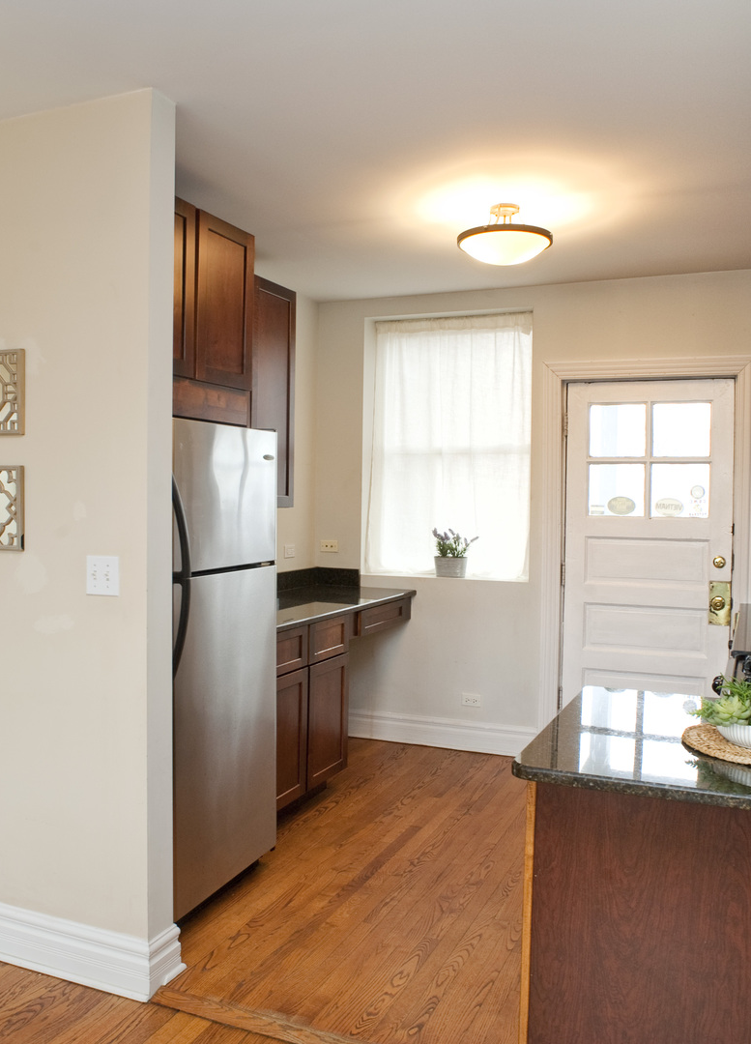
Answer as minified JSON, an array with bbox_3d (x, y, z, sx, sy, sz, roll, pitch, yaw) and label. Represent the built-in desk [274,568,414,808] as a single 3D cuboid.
[{"bbox_3d":[-0.415,0.813,4.469,0.663,1.016,1.740,1,2,23],"label":"built-in desk"}]

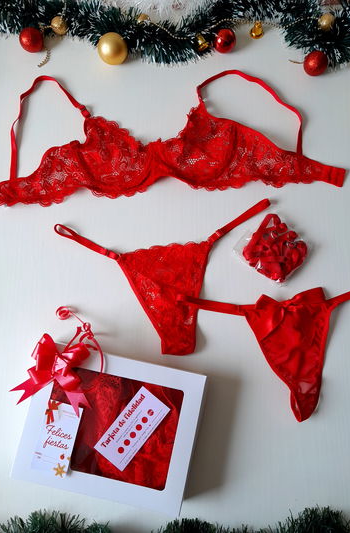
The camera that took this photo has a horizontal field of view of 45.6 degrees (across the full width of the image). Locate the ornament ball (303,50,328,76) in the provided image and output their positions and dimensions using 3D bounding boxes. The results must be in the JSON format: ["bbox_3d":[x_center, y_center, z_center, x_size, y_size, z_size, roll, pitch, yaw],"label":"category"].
[{"bbox_3d":[0.234,-0.340,0.695,0.041,0.041,0.041,-1,78,4],"label":"ornament ball"}]

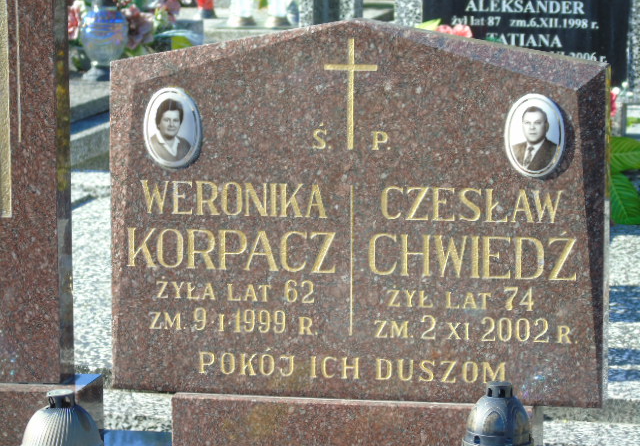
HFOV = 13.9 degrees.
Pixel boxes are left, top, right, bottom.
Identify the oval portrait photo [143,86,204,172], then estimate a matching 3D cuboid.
[{"bbox_3d":[-0.224,-0.144,3.985,0.089,0.122,0.012,2,6,14],"label":"oval portrait photo"}]

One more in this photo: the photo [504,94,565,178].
[{"bbox_3d":[0.315,-0.128,3.850,0.089,0.122,0.012,2,6,14],"label":"photo"}]

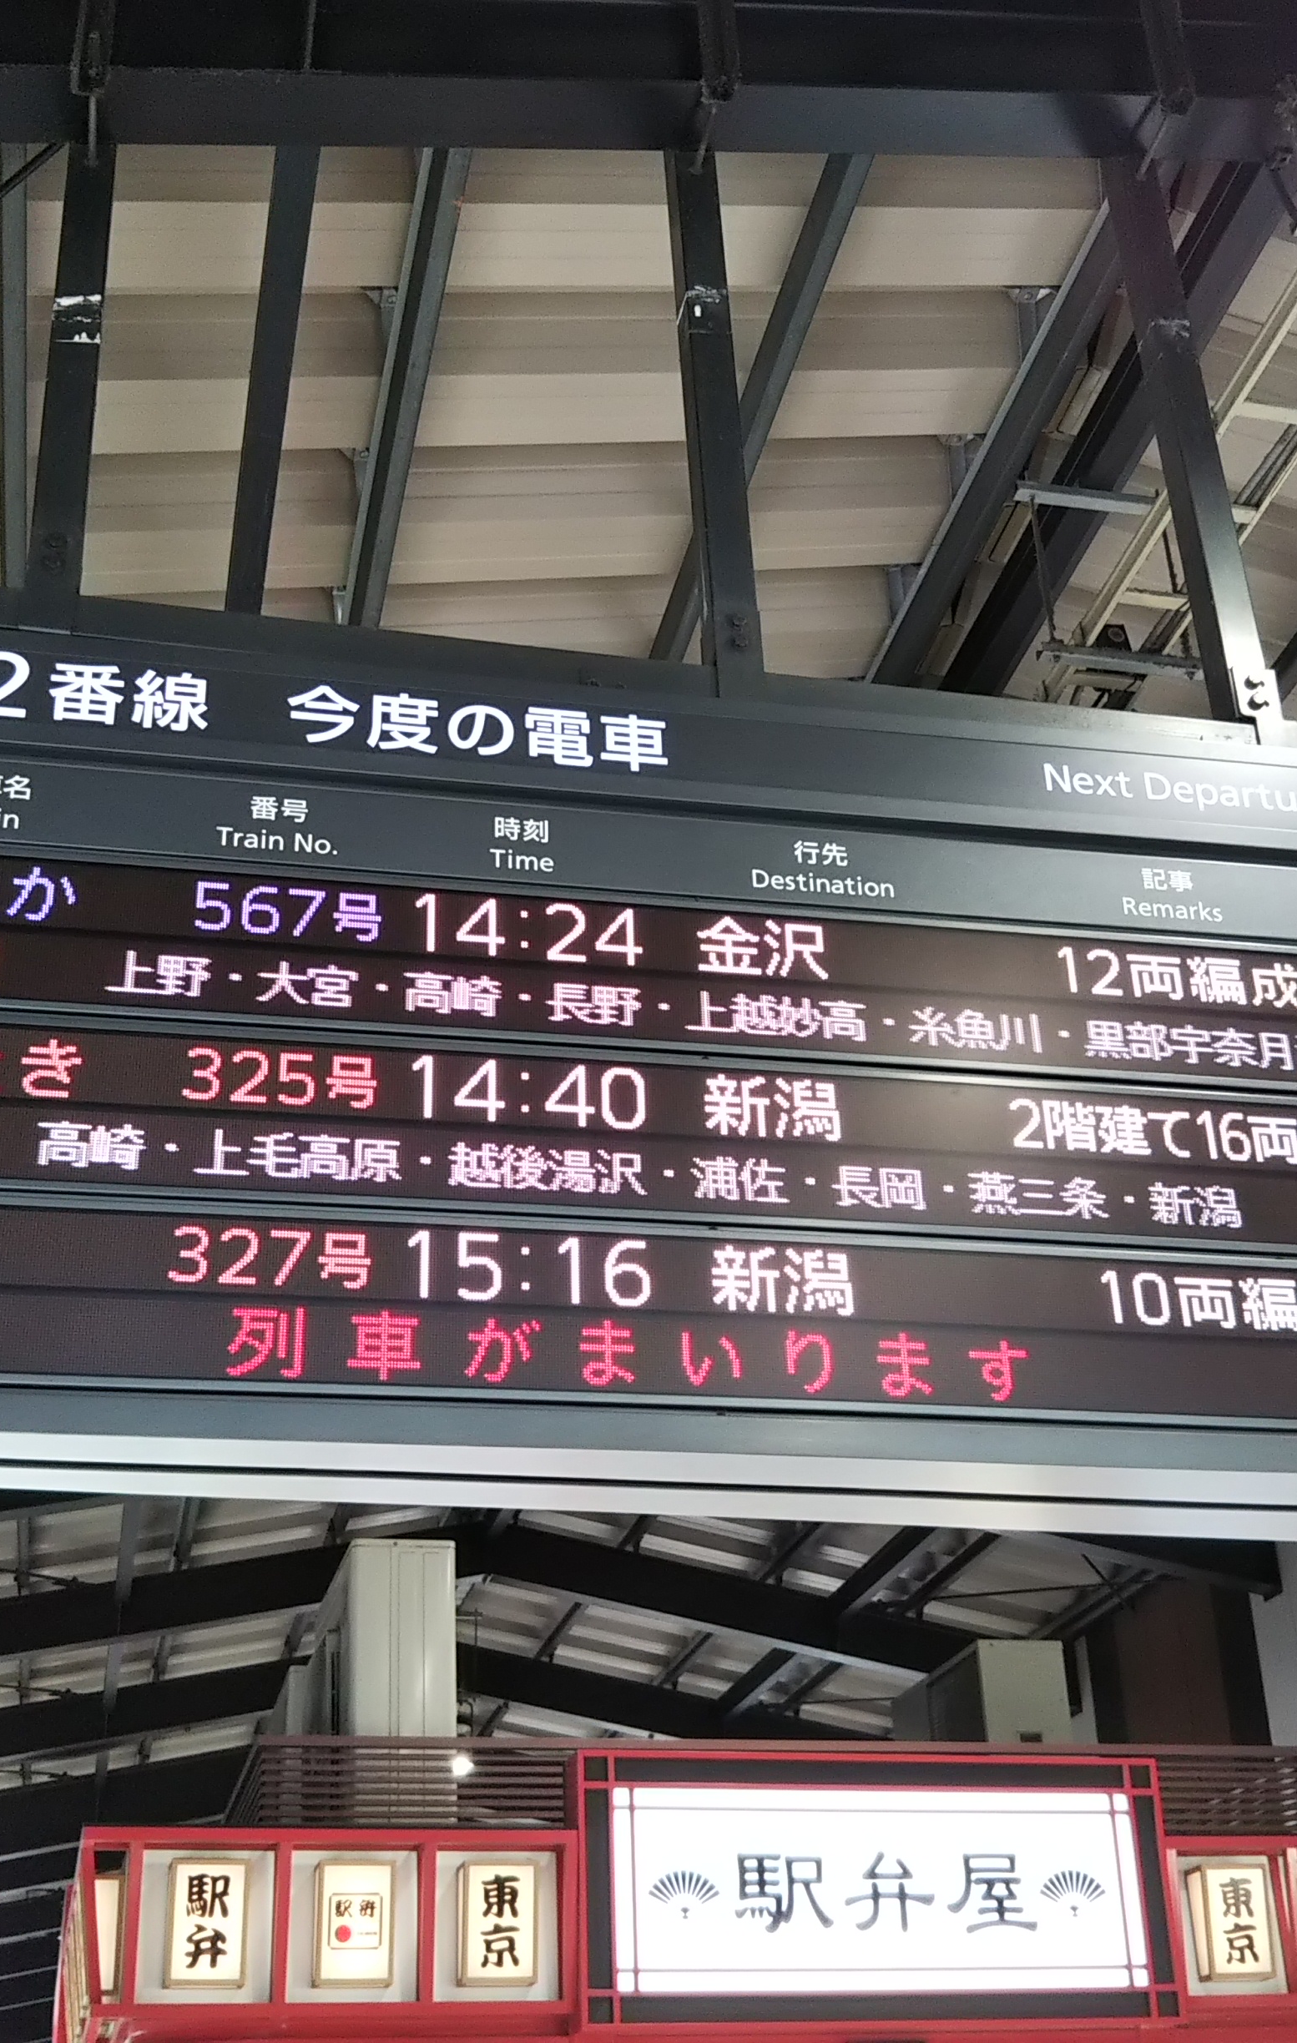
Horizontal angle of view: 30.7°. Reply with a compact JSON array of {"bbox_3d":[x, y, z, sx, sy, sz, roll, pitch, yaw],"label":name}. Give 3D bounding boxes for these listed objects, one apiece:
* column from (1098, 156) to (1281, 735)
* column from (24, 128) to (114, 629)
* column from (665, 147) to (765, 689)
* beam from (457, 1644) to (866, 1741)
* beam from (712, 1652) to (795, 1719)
[{"bbox_3d":[0.974,-1.063,4.306,0.075,1.351,0.080,4,-29,-13],"label":"column"},{"bbox_3d":[-0.922,-1.030,3.793,0.075,0.999,0.080,4,-29,-13],"label":"column"},{"bbox_3d":[0.107,-1.049,4.072,0.075,1.199,0.080,4,-29,-13],"label":"column"},{"bbox_3d":[0.165,4.839,16.531,3.505,0.333,0.180,14,-31,-7],"label":"beam"},{"bbox_3d":[0.857,4.232,15.508,0.110,0.160,2.600,4,-29,-13],"label":"beam"}]

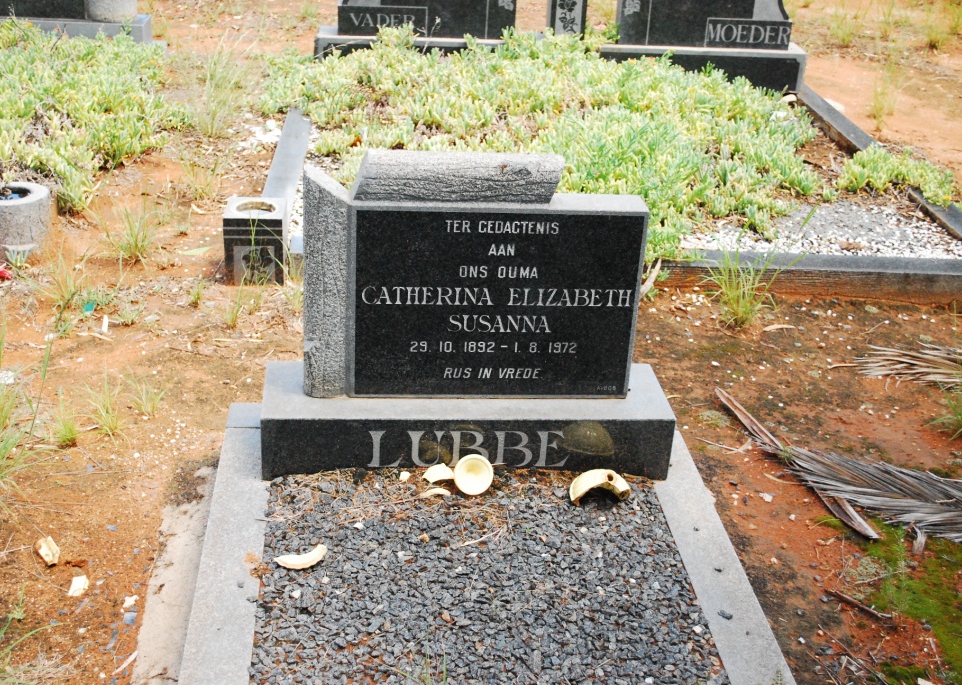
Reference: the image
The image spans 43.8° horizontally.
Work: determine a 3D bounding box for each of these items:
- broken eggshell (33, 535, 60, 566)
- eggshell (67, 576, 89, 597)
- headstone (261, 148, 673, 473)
[{"bbox_3d":[-0.843,0.405,2.322,0.043,0.026,0.062,-14,31,-31],"label":"broken eggshell"},{"bbox_3d":[-0.754,0.456,2.239,0.034,0.018,0.043,6,26,4],"label":"eggshell"},{"bbox_3d":[-0.019,-0.064,2.495,0.860,0.672,0.251,0,27,-6],"label":"headstone"}]

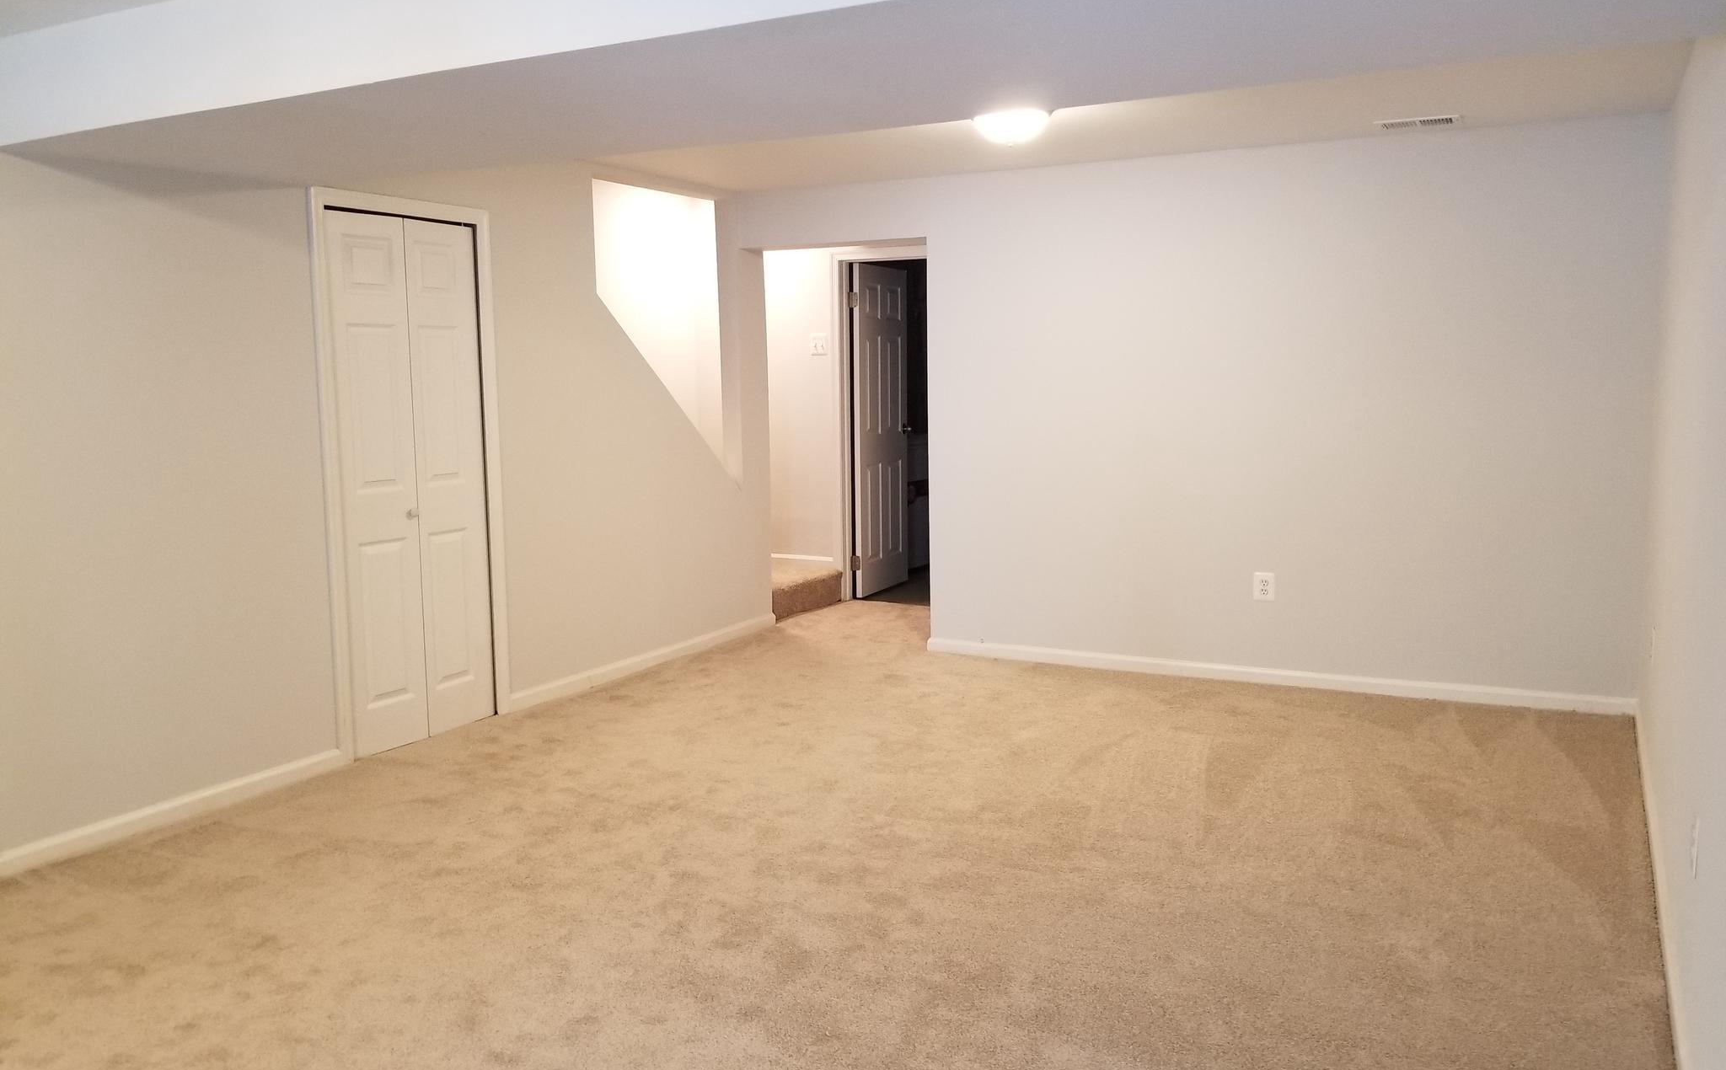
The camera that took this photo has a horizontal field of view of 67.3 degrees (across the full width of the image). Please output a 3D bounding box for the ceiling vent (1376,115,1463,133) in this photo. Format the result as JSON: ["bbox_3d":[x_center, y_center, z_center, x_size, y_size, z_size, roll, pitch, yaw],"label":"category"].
[{"bbox_3d":[2.195,-1.625,5.128,0.305,0.015,0.200,3,8,27],"label":"ceiling vent"}]

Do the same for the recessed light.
[{"bbox_3d":[0.559,-1.522,4.865,0.300,0.120,0.300,0,7,0],"label":"recessed light"}]

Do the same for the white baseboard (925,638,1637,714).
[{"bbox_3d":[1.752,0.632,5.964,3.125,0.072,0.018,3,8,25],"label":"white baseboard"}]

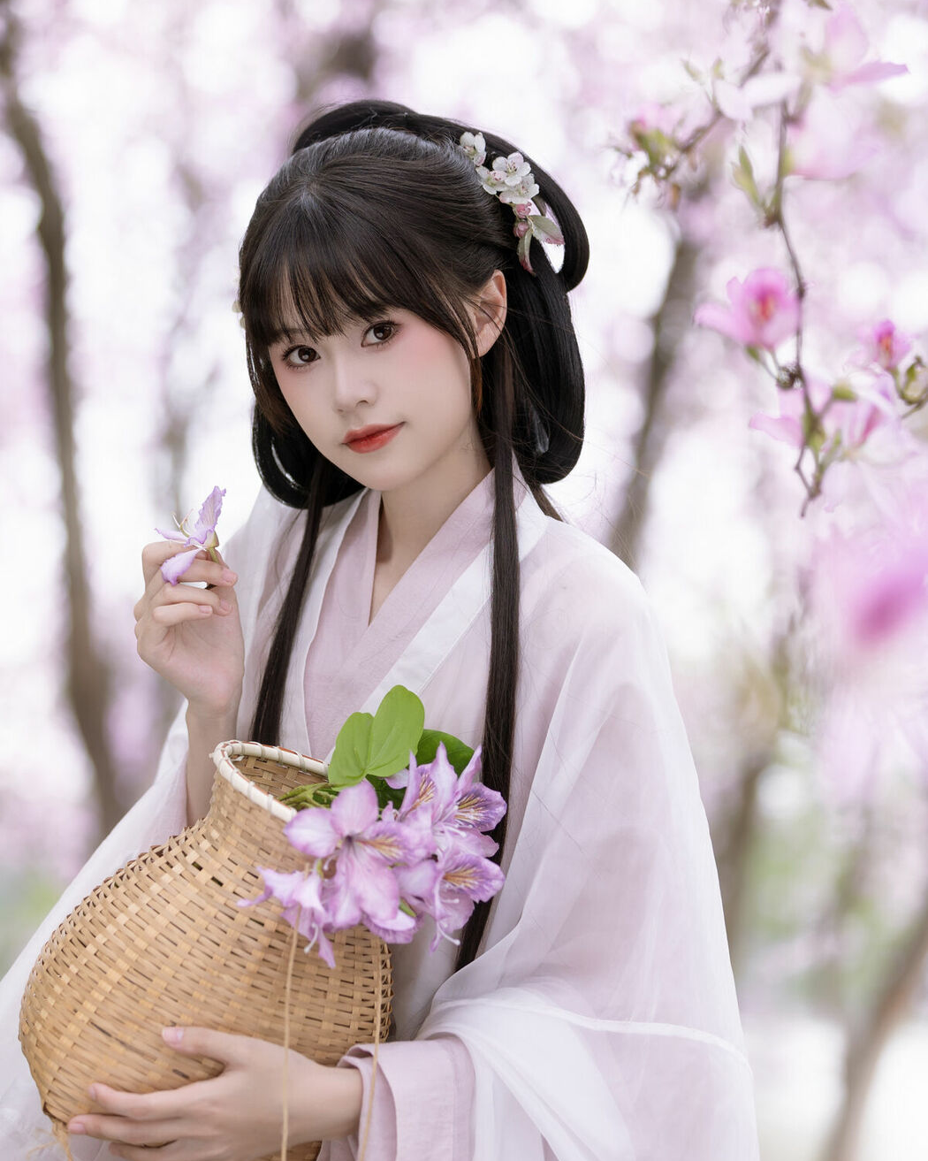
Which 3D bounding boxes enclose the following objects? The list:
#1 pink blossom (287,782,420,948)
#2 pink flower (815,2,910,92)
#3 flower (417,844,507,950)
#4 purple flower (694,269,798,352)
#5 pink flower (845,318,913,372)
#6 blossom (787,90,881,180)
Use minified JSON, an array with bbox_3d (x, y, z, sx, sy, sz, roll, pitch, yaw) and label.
[{"bbox_3d":[-0.072,0.181,2.190,0.090,0.104,0.060,0,6,0],"label":"pink blossom"},{"bbox_3d":[0.339,-0.454,2.900,0.078,0.076,0.072,1,-13,-43],"label":"pink flower"},{"bbox_3d":[-0.001,0.207,2.230,0.062,0.070,0.058,1,2,-34],"label":"flower"},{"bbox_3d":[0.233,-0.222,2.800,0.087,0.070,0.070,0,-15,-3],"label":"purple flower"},{"bbox_3d":[0.341,-0.194,2.800,0.057,0.047,0.050,0,-12,-3],"label":"pink flower"},{"bbox_3d":[0.315,-0.380,2.900,0.080,0.077,0.072,1,-13,-43],"label":"blossom"}]

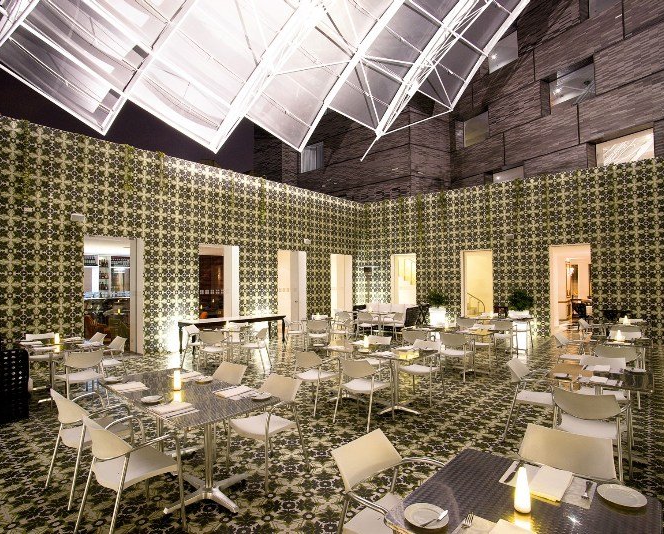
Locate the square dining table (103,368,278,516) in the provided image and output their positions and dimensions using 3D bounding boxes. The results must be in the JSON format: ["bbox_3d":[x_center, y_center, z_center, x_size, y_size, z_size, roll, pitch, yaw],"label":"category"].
[{"bbox_3d":[-1.304,1.420,3.224,1.673,0.726,0.790,-2,-2,41],"label":"square dining table"}]

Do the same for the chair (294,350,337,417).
[{"bbox_3d":[-0.208,1.449,4.955,0.545,0.785,0.525,-2,-3,44],"label":"chair"}]

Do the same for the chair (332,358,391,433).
[{"bbox_3d":[0.368,1.434,4.465,0.545,0.785,0.525,-1,-2,41],"label":"chair"}]

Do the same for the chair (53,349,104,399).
[{"bbox_3d":[-3.217,1.439,4.840,0.525,0.785,0.545,-1,-2,41],"label":"chair"}]

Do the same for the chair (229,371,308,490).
[{"bbox_3d":[-0.557,1.394,3.300,0.545,0.785,0.525,-2,-3,43],"label":"chair"}]

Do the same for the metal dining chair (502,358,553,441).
[{"bbox_3d":[2.173,1.423,4.012,0.525,0.785,0.545,-1,-2,40],"label":"metal dining chair"}]

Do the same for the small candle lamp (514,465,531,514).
[{"bbox_3d":[0.792,0.920,1.570,0.066,0.175,0.066,-2,-2,41],"label":"small candle lamp"}]

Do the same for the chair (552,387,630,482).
[{"bbox_3d":[2.223,1.398,3.239,0.545,0.785,0.525,-2,-3,43],"label":"chair"}]

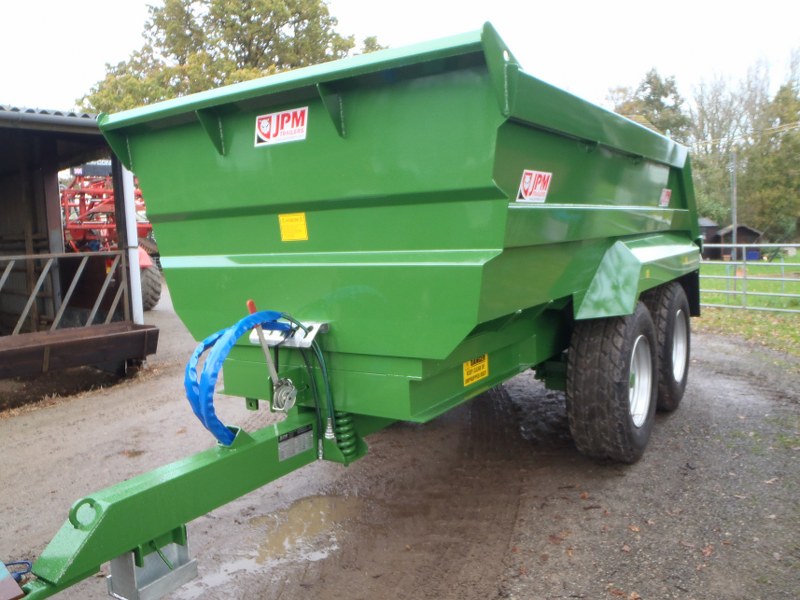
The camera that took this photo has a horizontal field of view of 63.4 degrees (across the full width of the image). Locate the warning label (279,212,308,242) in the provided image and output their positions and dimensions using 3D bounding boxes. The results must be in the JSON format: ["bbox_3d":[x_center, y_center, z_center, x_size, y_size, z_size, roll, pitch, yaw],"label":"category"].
[{"bbox_3d":[-0.486,-0.330,2.950,0.164,0.123,0.010,1,12,33],"label":"warning label"}]

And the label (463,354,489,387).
[{"bbox_3d":[0.383,0.350,3.230,0.010,0.124,0.266,1,7,33],"label":"label"}]

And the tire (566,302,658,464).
[{"bbox_3d":[1.432,0.525,4.295,0.365,1.068,1.068,1,7,33],"label":"tire"}]

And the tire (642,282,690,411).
[{"bbox_3d":[2.157,0.380,5.387,0.365,1.068,1.068,1,7,33],"label":"tire"}]

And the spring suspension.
[{"bbox_3d":[-0.258,0.622,3.028,0.105,0.235,0.105,-2,6,0],"label":"spring suspension"}]

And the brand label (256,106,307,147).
[{"bbox_3d":[-0.514,-0.741,2.788,0.332,0.129,0.010,1,18,33],"label":"brand label"}]

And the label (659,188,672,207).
[{"bbox_3d":[1.957,-0.750,4.764,0.010,0.127,0.325,13,13,32],"label":"label"}]

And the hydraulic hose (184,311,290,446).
[{"bbox_3d":[-0.651,0.329,2.748,0.240,0.540,0.570,1,7,33],"label":"hydraulic hose"}]

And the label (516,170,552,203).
[{"bbox_3d":[0.557,-0.465,2.661,0.010,0.128,0.332,13,13,32],"label":"label"}]

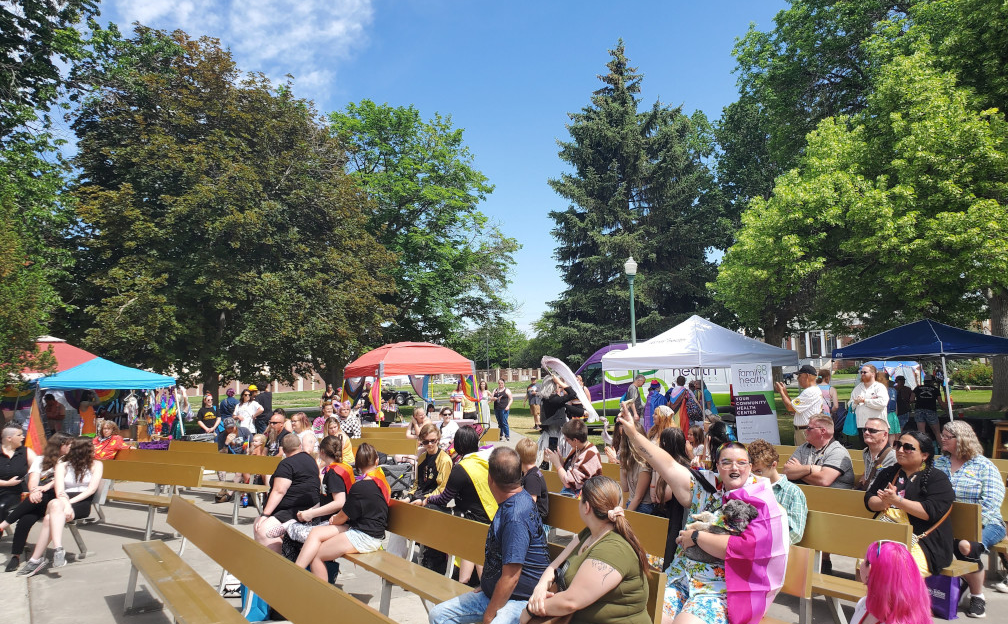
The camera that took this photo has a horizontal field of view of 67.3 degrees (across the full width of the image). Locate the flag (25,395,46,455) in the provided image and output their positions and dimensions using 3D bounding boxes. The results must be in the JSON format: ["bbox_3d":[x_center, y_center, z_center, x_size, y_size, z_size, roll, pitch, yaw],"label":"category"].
[{"bbox_3d":[-10.884,2.639,17.600,0.520,1.400,0.150,2,-6,-36],"label":"flag"}]

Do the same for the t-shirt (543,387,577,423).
[{"bbox_3d":[1.012,1.686,13.800,0.500,0.620,0.360,-5,-6,30],"label":"t-shirt"}]

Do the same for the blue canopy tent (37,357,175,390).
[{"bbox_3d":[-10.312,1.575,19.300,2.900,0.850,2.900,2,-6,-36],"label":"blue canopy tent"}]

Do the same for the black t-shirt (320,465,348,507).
[{"bbox_3d":[-1.480,1.594,6.650,0.260,0.480,0.400,1,-5,-22],"label":"black t-shirt"}]

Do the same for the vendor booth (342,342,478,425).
[{"bbox_3d":[-2.392,2.151,19.194,2.950,2.780,2.950,1,-6,-32],"label":"vendor booth"}]

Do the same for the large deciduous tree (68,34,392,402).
[{"bbox_3d":[-13.463,-4.207,36.998,15.200,19.000,15.200,-2,-5,0],"label":"large deciduous tree"}]

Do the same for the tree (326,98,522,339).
[{"bbox_3d":[-4.472,-2.566,37.000,11.000,15.500,10.500,-1,-5,0],"label":"tree"}]

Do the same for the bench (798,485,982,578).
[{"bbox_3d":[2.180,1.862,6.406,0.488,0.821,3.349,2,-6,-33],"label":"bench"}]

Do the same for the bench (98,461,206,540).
[{"bbox_3d":[-5.152,2.256,9.417,4.100,0.785,0.500,-5,-6,33],"label":"bench"}]

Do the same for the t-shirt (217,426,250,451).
[{"bbox_3d":[-4.270,2.076,11.950,0.500,0.520,0.320,-4,-6,27],"label":"t-shirt"}]

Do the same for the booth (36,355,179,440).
[{"bbox_3d":[-8.801,2.284,16.520,2.950,2.580,2.950,1,-6,-33],"label":"booth"}]

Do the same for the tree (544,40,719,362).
[{"bbox_3d":[6.631,-4.517,40.000,9.200,20.000,9.000,-1,-5,0],"label":"tree"}]

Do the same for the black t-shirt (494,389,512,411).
[{"bbox_3d":[-0.033,2.392,20.700,0.450,0.620,0.300,-4,-6,27],"label":"black t-shirt"}]

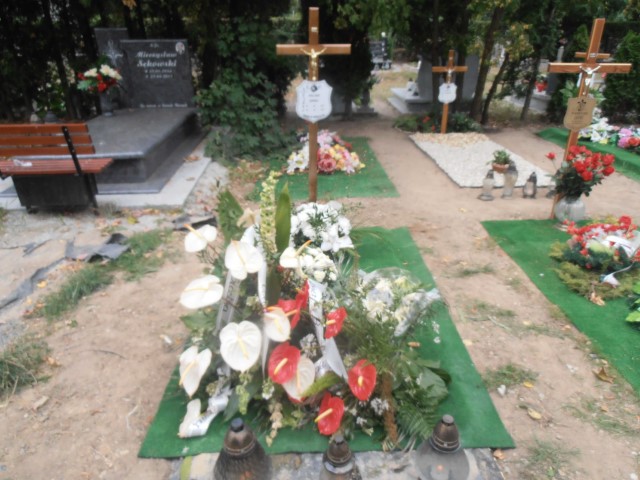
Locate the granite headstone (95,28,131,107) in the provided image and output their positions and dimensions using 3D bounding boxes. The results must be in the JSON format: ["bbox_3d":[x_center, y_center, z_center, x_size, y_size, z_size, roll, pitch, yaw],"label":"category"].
[{"bbox_3d":[-2.636,-2.245,5.845,0.431,0.965,0.100,-2,24,-4],"label":"granite headstone"}]

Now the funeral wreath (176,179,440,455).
[{"bbox_3d":[-0.040,0.268,1.980,0.920,0.780,0.820,0,24,0],"label":"funeral wreath"}]

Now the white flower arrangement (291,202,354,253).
[{"bbox_3d":[0.015,-0.139,3.485,0.460,0.310,0.400,0,24,0],"label":"white flower arrangement"}]

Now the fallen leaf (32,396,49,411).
[{"bbox_3d":[-1.065,0.619,1.689,0.030,0.015,0.068,8,26,18],"label":"fallen leaf"}]

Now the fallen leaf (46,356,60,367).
[{"bbox_3d":[-1.138,0.522,1.895,0.060,0.022,0.048,0,24,0],"label":"fallen leaf"}]

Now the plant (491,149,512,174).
[{"bbox_3d":[1.825,-0.798,4.453,0.185,0.225,0.185,0,24,0],"label":"plant"}]

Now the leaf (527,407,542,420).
[{"bbox_3d":[0.911,0.730,1.882,0.040,0.016,0.070,-19,30,-36],"label":"leaf"}]

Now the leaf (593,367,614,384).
[{"bbox_3d":[1.338,0.626,2.086,0.095,0.035,0.065,19,30,36],"label":"leaf"}]

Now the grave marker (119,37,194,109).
[{"bbox_3d":[-2.158,-2.226,5.975,0.870,0.850,0.100,-2,24,-4],"label":"grave marker"}]

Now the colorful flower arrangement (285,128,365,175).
[{"bbox_3d":[0.065,-1.110,5.603,0.870,0.350,0.650,0,24,0],"label":"colorful flower arrangement"}]

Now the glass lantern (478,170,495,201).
[{"bbox_3d":[1.682,-0.542,4.427,0.135,0.270,0.135,0,24,0],"label":"glass lantern"}]

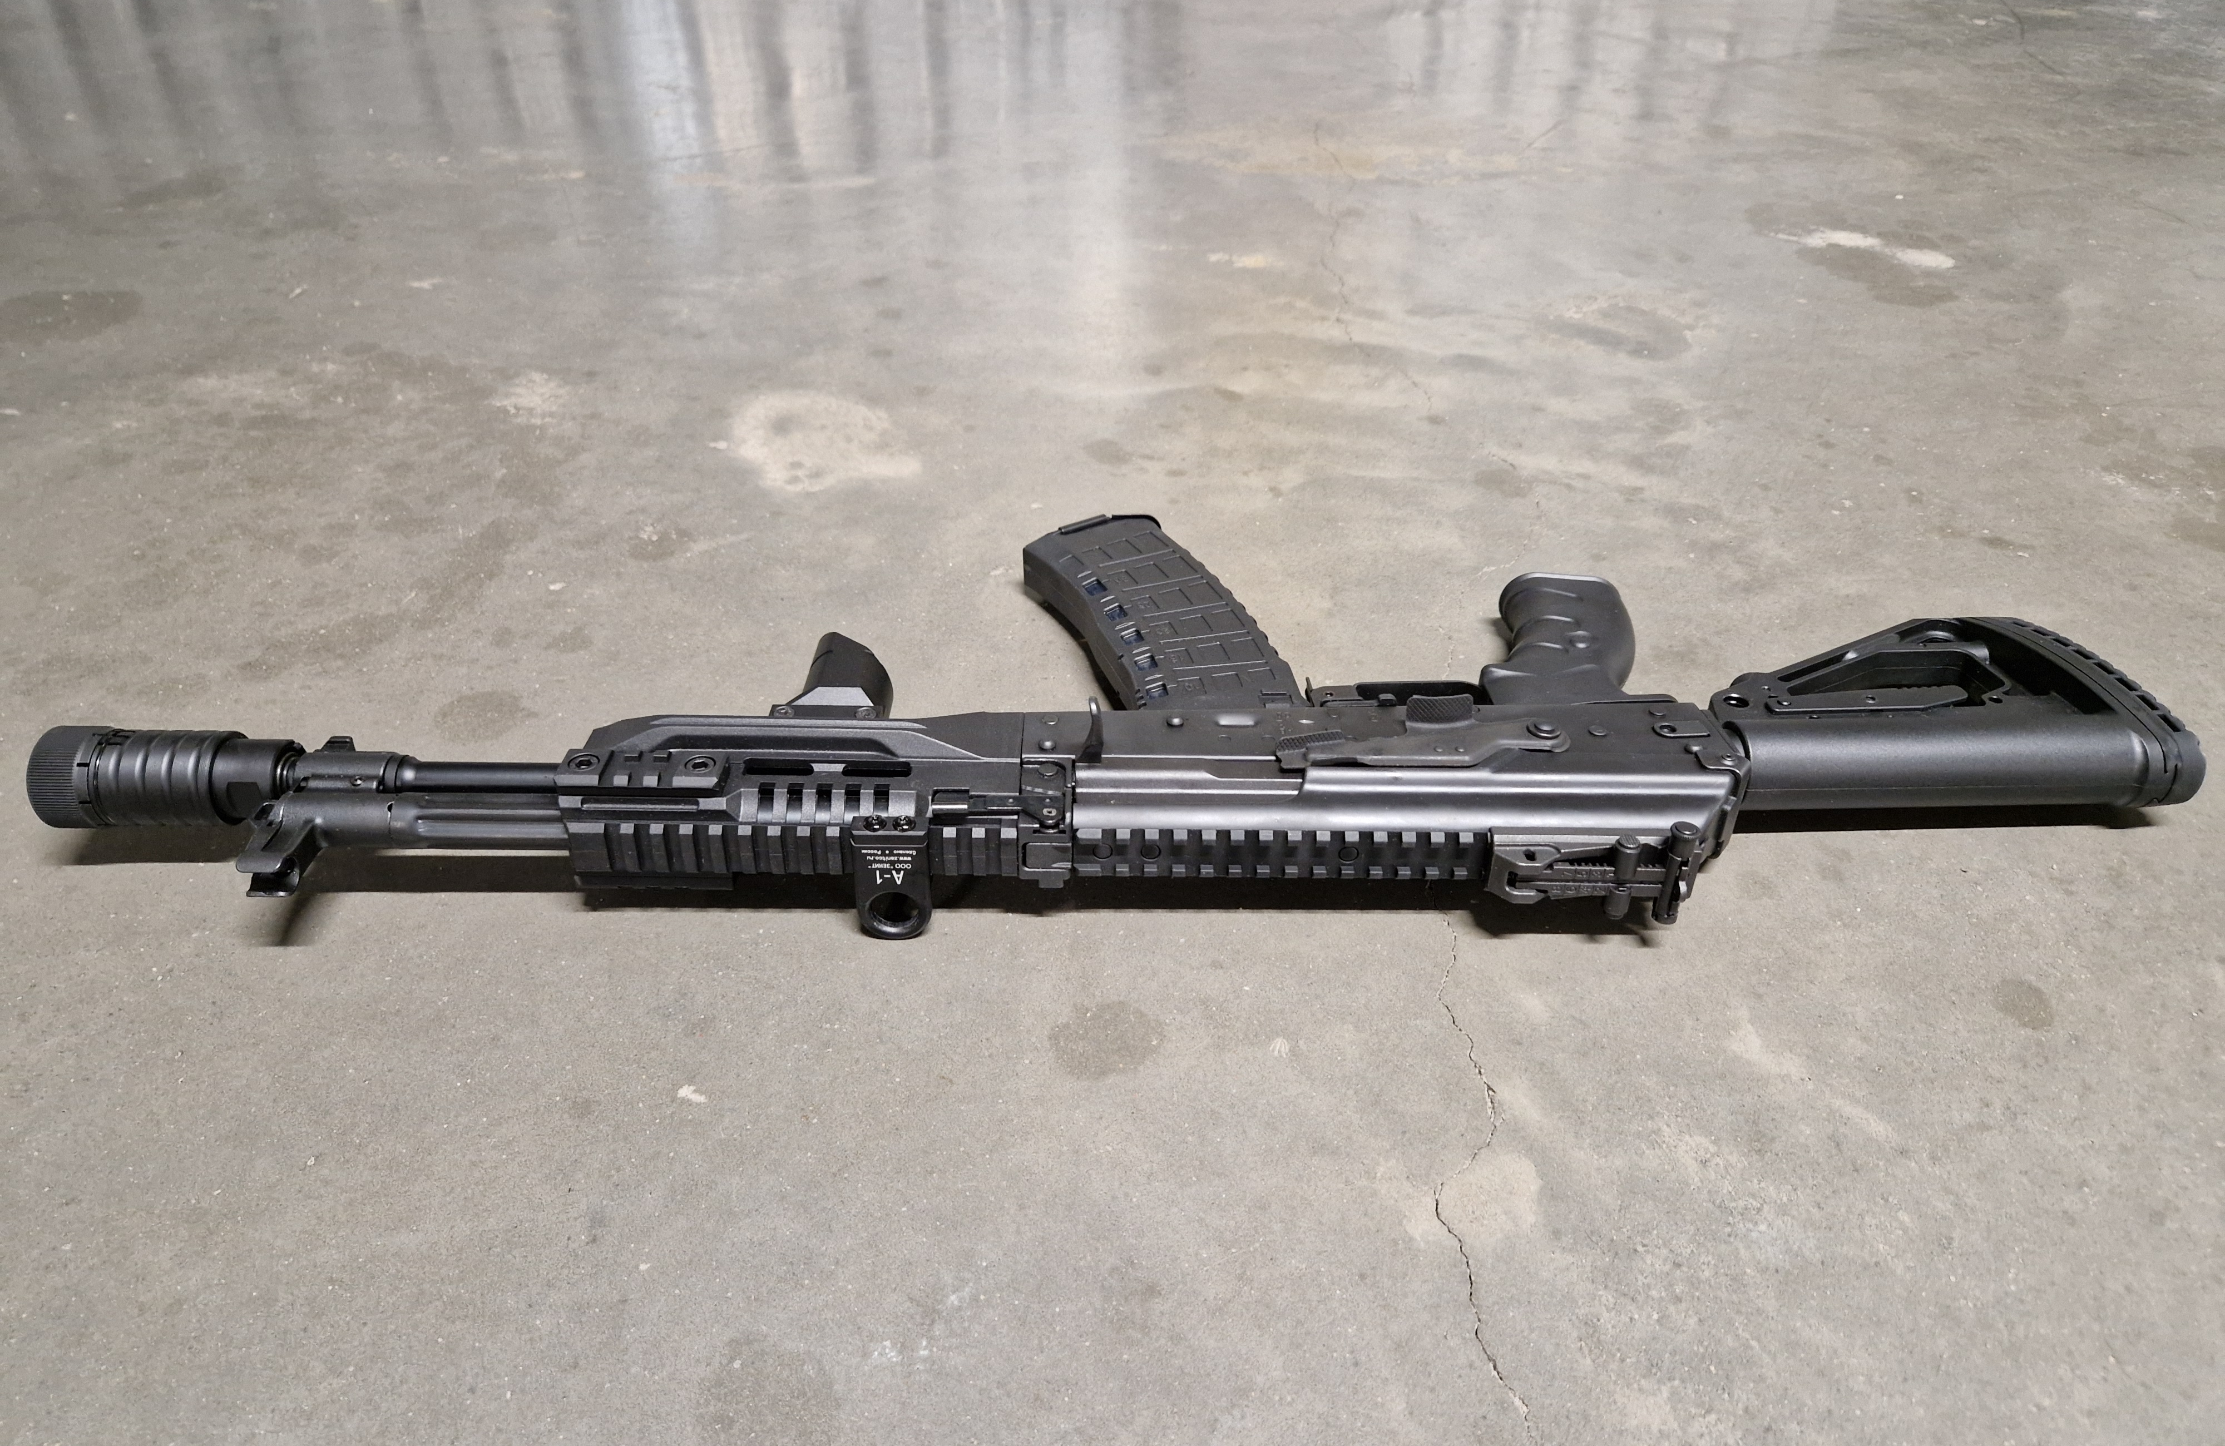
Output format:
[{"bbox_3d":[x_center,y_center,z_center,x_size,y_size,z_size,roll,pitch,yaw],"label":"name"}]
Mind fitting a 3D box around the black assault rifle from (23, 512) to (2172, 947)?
[{"bbox_3d":[0.022,-0.013,0.601,0.808,0.075,0.258,1,35,-2],"label":"black assault rifle"}]

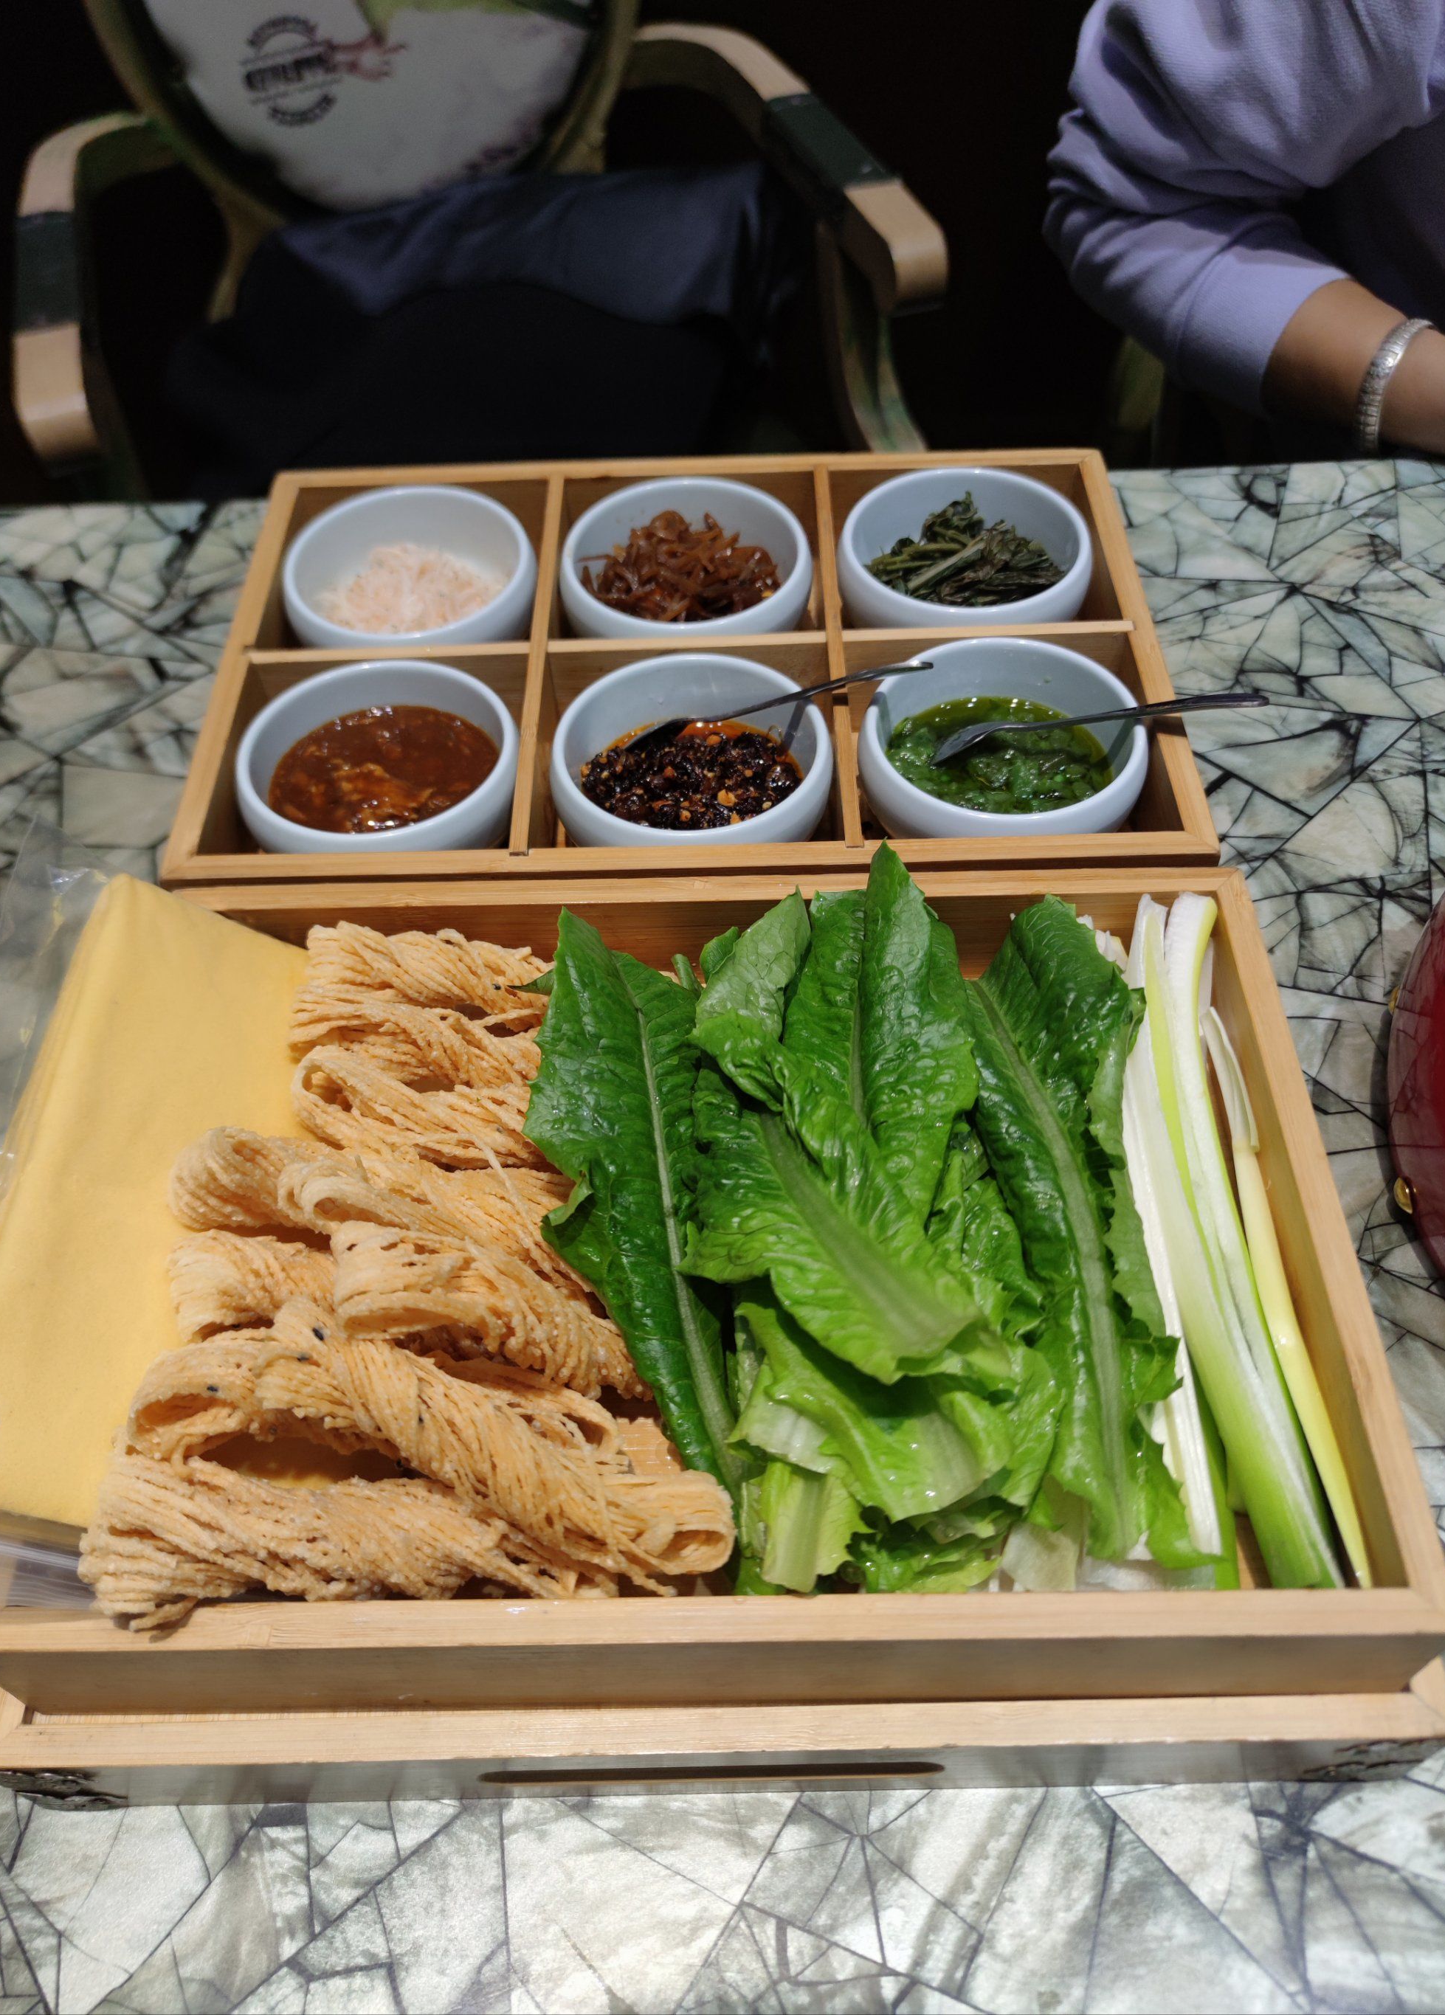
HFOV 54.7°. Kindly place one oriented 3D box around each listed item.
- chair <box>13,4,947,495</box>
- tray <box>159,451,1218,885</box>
[{"bbox_3d":[-0.207,-0.503,1.168,0.600,0.970,0.580,-15,56,-9],"label":"chair"},{"bbox_3d":[-0.011,-0.114,0.493,0.315,0.043,0.206,-1,55,1],"label":"tray"}]

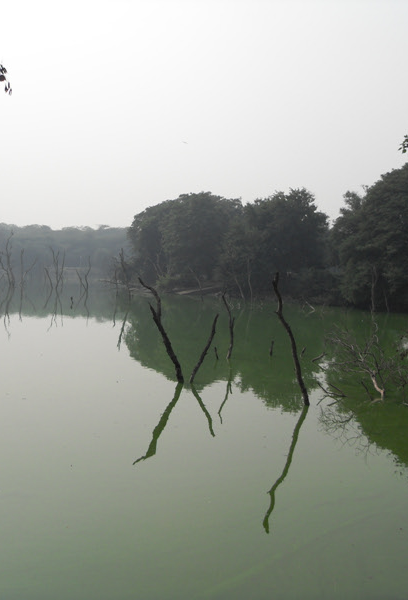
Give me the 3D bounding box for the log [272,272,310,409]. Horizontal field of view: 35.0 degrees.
[{"bbox_3d":[1.760,0.766,12.864,0.680,2.620,0.400,2,3,0],"label":"log"}]

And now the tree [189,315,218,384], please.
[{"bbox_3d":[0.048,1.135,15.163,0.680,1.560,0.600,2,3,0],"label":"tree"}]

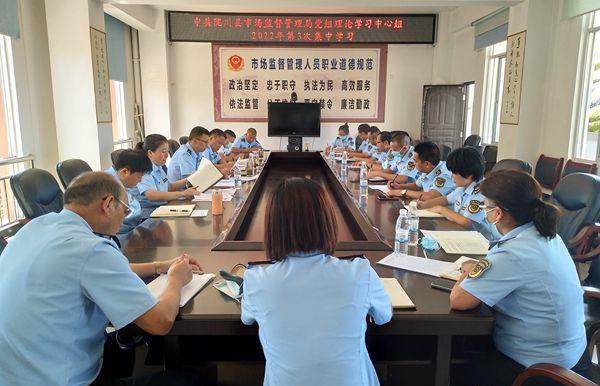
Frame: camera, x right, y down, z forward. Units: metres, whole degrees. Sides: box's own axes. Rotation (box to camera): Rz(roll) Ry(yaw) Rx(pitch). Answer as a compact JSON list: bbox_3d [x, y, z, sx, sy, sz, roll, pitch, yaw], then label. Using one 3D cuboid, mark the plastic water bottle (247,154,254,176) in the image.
[{"bbox_3d":[-0.548,-0.311,5.036,0.066,0.236,0.066,0,10,0],"label":"plastic water bottle"}]

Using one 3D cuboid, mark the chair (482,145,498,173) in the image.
[{"bbox_3d":[2.981,-0.269,7.285,0.600,0.905,0.580,-4,11,-22],"label":"chair"}]

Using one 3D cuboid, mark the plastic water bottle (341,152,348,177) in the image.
[{"bbox_3d":[0.547,-0.393,5.523,0.065,0.232,0.065,0,10,0],"label":"plastic water bottle"}]

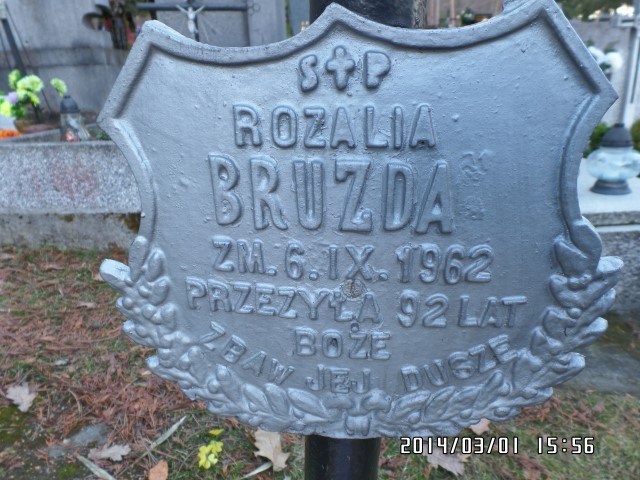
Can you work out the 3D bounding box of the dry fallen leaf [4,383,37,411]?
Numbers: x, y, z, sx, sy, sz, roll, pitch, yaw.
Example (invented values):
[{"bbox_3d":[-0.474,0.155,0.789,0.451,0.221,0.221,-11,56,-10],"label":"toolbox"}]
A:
[{"bbox_3d":[-0.604,0.319,0.866,0.115,0.015,0.044,15,22,38],"label":"dry fallen leaf"}]

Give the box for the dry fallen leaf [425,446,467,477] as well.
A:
[{"bbox_3d":[0.214,0.375,0.734,0.074,0.018,0.050,13,21,32],"label":"dry fallen leaf"}]

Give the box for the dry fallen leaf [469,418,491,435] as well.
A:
[{"bbox_3d":[0.308,0.354,0.815,0.048,0.012,0.038,-8,19,-27],"label":"dry fallen leaf"}]

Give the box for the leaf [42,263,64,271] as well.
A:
[{"bbox_3d":[-0.970,0.097,1.548,0.095,0.020,0.050,1,17,0],"label":"leaf"}]

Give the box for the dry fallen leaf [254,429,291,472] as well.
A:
[{"bbox_3d":[-0.091,0.363,0.755,0.056,0.015,0.121,-6,19,-21],"label":"dry fallen leaf"}]

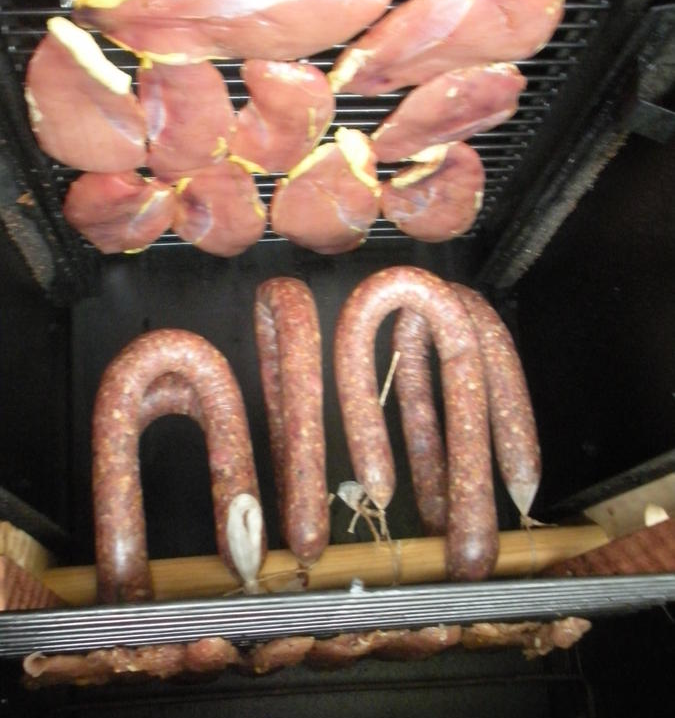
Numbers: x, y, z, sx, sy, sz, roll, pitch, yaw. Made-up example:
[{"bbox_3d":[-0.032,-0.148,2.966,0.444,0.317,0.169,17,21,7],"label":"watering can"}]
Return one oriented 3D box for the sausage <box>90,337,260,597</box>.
[{"bbox_3d":[-0.123,0.081,0.702,0.129,0.219,0.046,-2,164,-6],"label":"sausage"}]

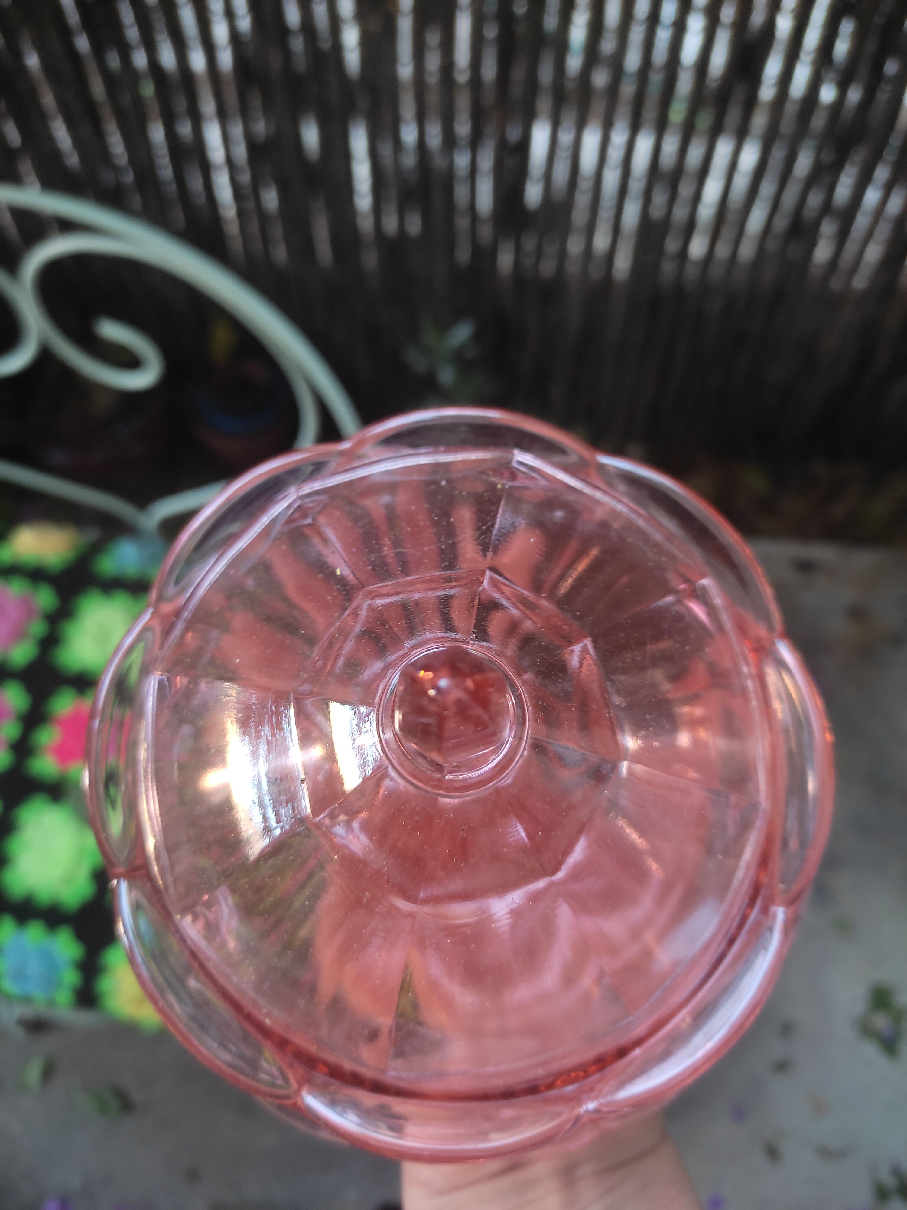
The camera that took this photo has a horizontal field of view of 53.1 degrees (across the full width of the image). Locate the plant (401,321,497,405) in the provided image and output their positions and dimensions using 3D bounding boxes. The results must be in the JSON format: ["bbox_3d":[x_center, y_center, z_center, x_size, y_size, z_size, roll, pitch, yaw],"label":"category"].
[{"bbox_3d":[-0.004,-0.360,1.360,0.140,0.135,0.130,2,57,0],"label":"plant"}]

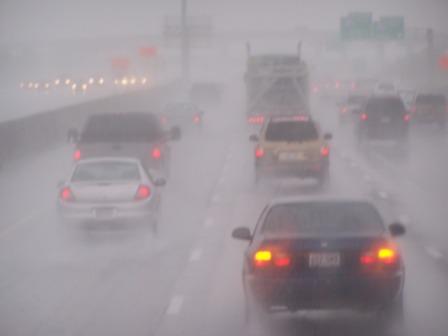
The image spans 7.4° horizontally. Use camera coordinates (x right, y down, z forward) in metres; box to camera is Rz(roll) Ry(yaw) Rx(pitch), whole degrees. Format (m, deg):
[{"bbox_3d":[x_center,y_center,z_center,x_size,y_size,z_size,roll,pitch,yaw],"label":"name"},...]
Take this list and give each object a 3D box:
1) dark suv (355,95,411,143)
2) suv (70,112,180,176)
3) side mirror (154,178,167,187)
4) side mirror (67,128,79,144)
[{"bbox_3d":[6.133,-1.882,132.300,1.830,1.750,4.600,-1,2,1],"label":"dark suv"},{"bbox_3d":[-2.363,-0.337,81.000,2.100,1.930,5.750,-1,2,1],"label":"suv"},{"bbox_3d":[-1.170,0.272,64.100,0.210,0.150,0.120,-1,2,1],"label":"side mirror"},{"bbox_3d":[-3.545,-0.742,81.700,0.250,0.350,0.160,-1,2,1],"label":"side mirror"}]

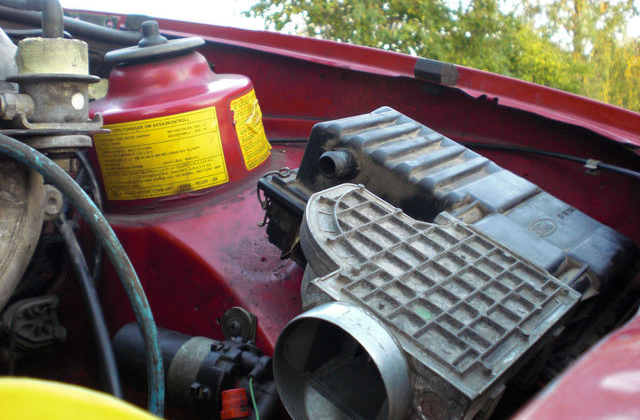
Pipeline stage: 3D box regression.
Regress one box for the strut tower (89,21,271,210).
[{"bbox_3d":[-0.157,-0.107,0.770,0.190,0.175,0.190,6,23,37],"label":"strut tower"}]

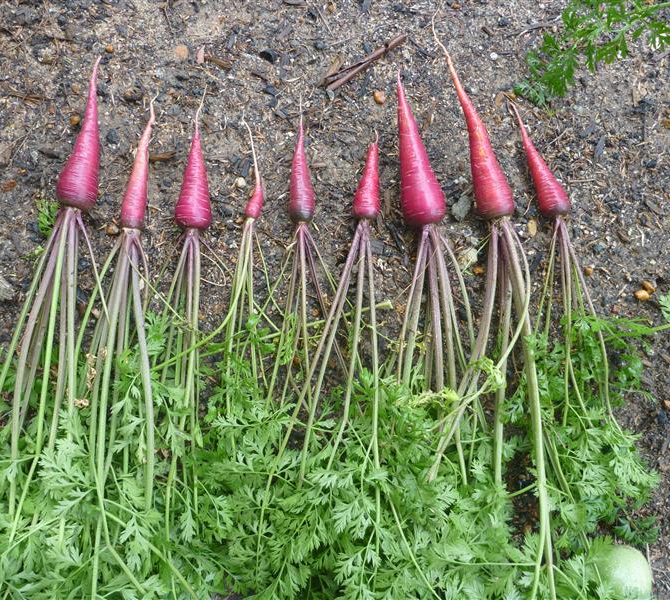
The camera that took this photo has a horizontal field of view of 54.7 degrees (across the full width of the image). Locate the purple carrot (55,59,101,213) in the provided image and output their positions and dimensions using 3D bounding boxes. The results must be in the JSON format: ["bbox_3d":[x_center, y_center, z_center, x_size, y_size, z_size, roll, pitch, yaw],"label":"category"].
[{"bbox_3d":[-0.274,-0.194,0.716,0.048,0.043,0.205,-2,68,-1],"label":"purple carrot"}]

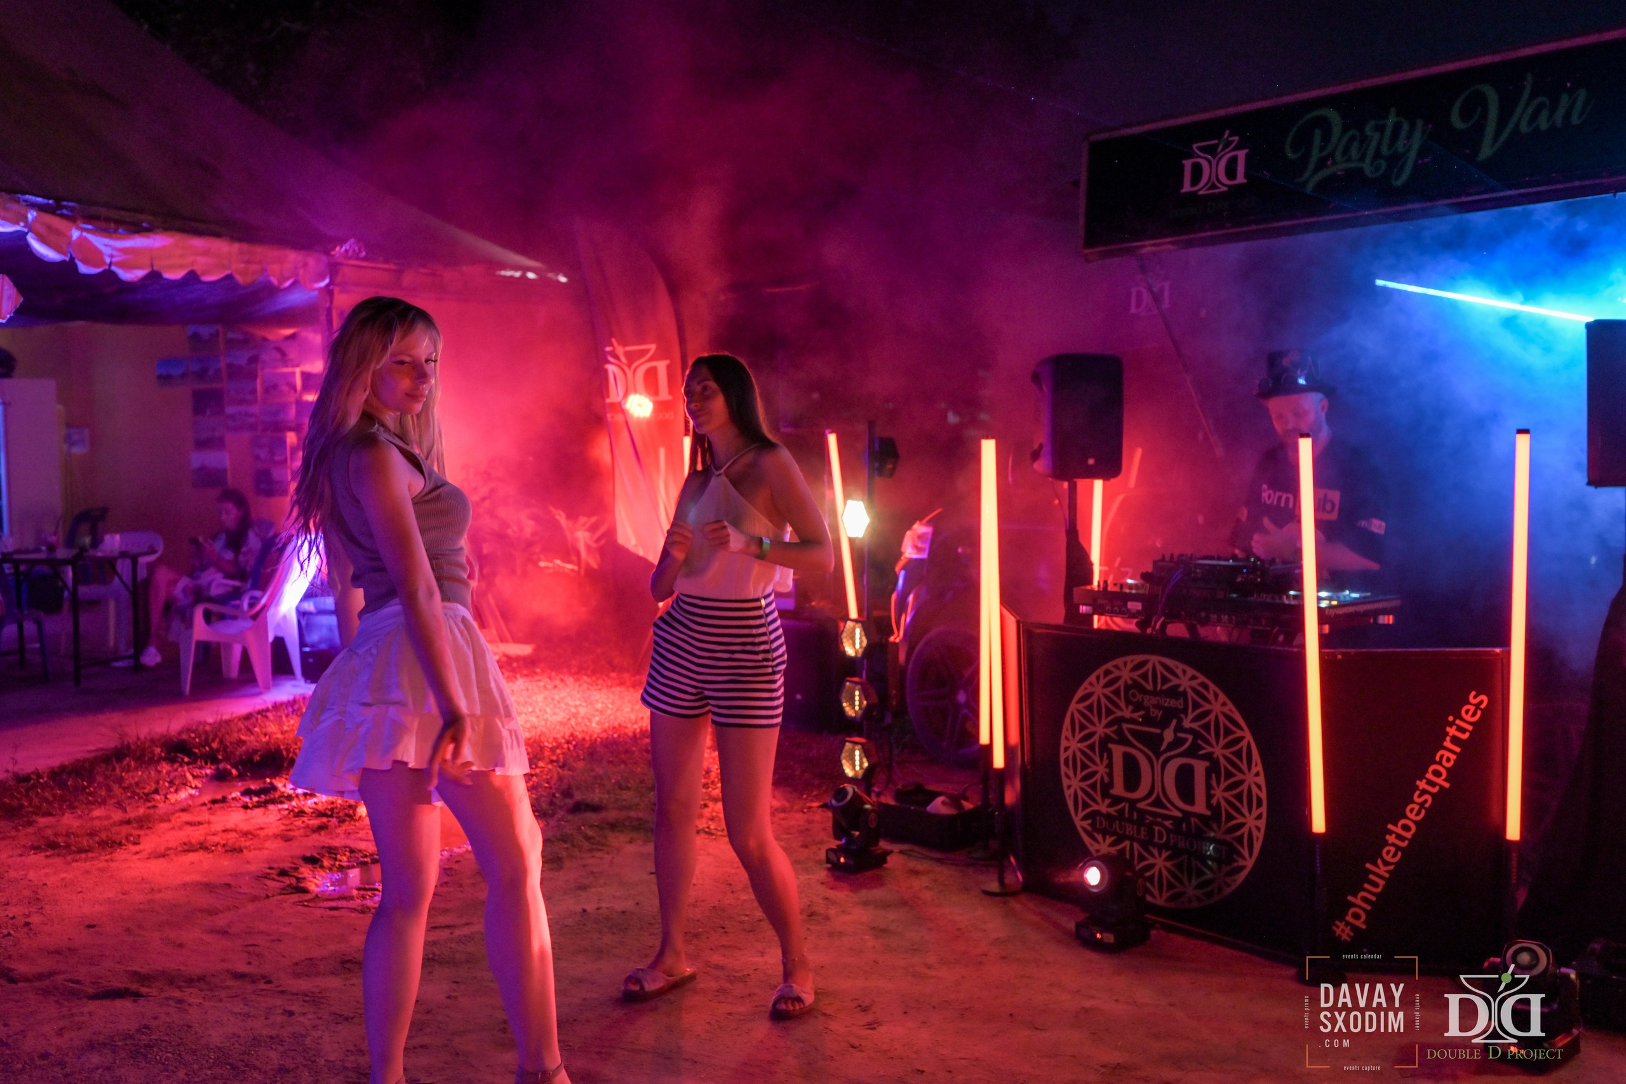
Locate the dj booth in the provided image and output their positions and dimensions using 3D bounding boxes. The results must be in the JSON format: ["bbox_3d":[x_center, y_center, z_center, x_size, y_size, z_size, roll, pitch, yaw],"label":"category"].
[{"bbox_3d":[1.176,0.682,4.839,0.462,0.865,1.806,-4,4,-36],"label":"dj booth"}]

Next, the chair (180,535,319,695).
[{"bbox_3d":[-3.073,0.390,8.658,0.580,0.820,0.560,0,4,12],"label":"chair"}]

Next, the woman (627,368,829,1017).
[{"bbox_3d":[-0.228,0.355,4.090,0.490,1.665,0.400,1,4,30],"label":"woman"}]

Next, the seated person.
[{"bbox_3d":[-3.656,0.222,9.428,0.760,1.080,0.500,-2,4,-21],"label":"seated person"}]

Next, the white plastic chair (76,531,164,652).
[{"bbox_3d":[-4.314,0.346,9.886,0.550,0.800,0.550,2,5,40],"label":"white plastic chair"}]

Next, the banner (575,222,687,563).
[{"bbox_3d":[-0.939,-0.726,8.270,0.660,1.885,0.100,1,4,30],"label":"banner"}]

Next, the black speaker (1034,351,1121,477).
[{"bbox_3d":[0.904,-0.424,5.365,0.265,0.433,0.250,-2,4,-17],"label":"black speaker"}]

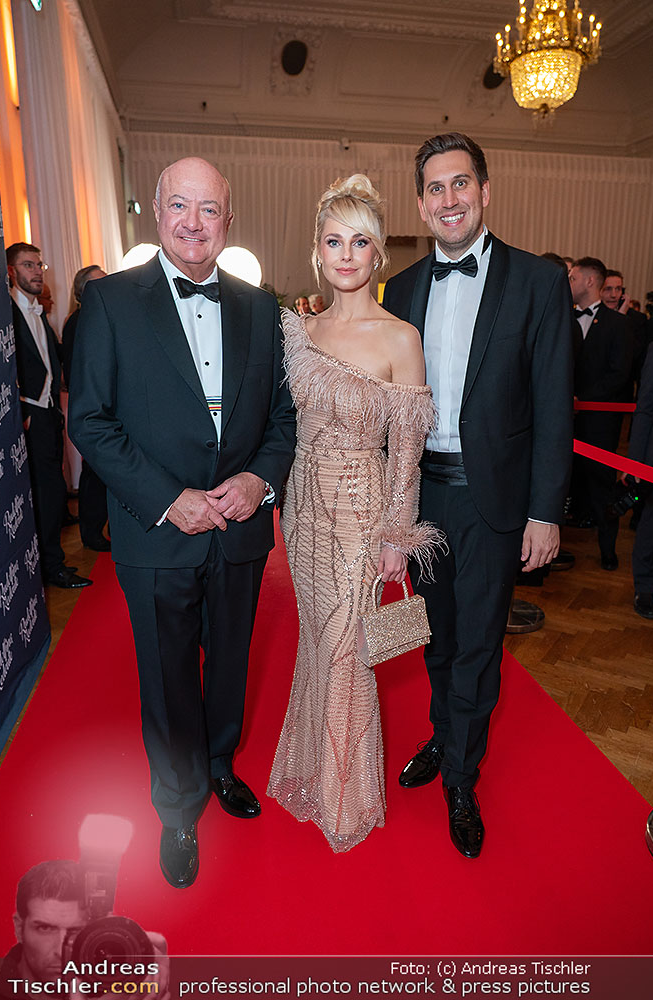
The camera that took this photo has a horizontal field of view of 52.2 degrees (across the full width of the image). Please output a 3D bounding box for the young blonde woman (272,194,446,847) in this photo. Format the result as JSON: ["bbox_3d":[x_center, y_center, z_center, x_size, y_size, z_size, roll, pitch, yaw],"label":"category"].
[{"bbox_3d":[0.065,0.059,1.826,0.500,1.760,0.420,3,14,12],"label":"young blonde woman"}]

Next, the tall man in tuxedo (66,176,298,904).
[{"bbox_3d":[-0.351,0.083,1.749,0.580,1.785,0.470,-5,16,-22],"label":"tall man in tuxedo"}]

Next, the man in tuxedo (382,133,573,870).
[{"bbox_3d":[0.370,0.006,1.834,0.560,1.860,0.440,5,15,19],"label":"man in tuxedo"}]

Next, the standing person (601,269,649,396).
[{"bbox_3d":[1.860,-0.592,4.436,0.540,1.790,0.380,5,15,21],"label":"standing person"}]

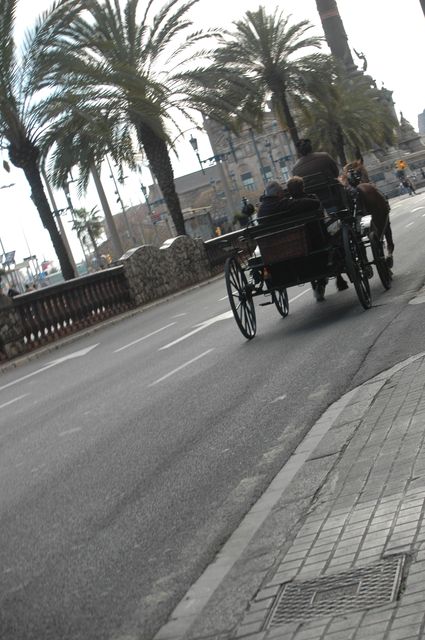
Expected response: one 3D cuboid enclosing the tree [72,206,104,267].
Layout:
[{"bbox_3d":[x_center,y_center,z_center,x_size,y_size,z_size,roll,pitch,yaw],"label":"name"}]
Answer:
[{"bbox_3d":[-13.330,-7.960,113.547,3.255,9.775,3.255,-16,4,18],"label":"tree"}]

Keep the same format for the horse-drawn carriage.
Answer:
[{"bbox_3d":[1.202,-0.978,13.317,1.700,1.860,2.950,-15,4,21],"label":"horse-drawn carriage"}]

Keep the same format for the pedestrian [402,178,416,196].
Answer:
[{"bbox_3d":[18.493,-12.438,95.000,0.500,1.720,0.600,-16,4,18],"label":"pedestrian"}]

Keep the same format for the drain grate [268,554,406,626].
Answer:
[{"bbox_3d":[0.382,0.814,2.990,0.400,0.030,0.390,-17,2,16],"label":"drain grate"}]

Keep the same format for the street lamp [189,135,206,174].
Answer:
[{"bbox_3d":[-0.032,-6.670,55.945,0.700,7.534,0.700,-16,4,18],"label":"street lamp"}]

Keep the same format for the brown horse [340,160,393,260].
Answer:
[{"bbox_3d":[2.651,-1.724,16.777,0.650,1.950,2.400,-15,4,21],"label":"brown horse"}]

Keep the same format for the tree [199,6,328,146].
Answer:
[{"bbox_3d":[4.385,-11.092,57.076,6.600,13.240,6.600,-16,4,18],"label":"tree"}]

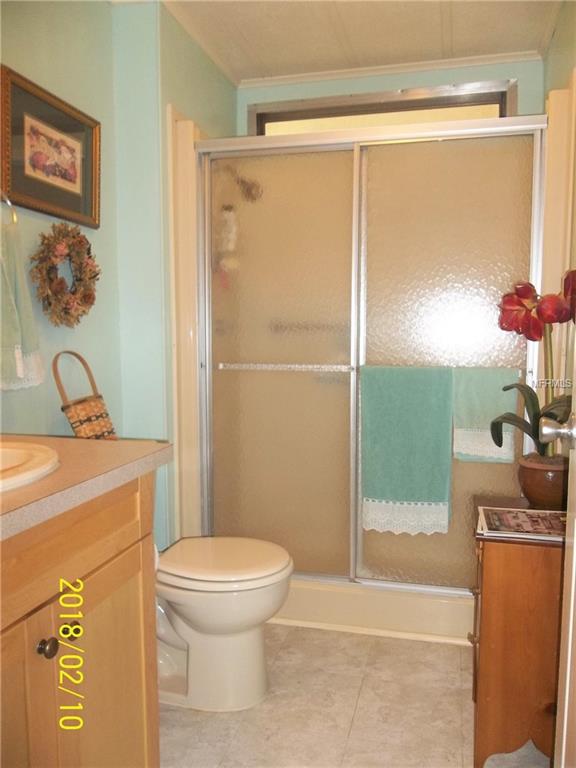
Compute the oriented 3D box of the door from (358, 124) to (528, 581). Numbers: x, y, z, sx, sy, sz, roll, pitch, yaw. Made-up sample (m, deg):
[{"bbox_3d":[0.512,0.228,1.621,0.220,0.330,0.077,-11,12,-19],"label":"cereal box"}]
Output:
[{"bbox_3d":[0.543,-0.049,2.163,0.600,1.620,0.045,1,5,15],"label":"door"}]

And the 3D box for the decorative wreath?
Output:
[{"bbox_3d":[-0.676,-0.330,1.860,0.085,0.335,0.345,1,5,15],"label":"decorative wreath"}]

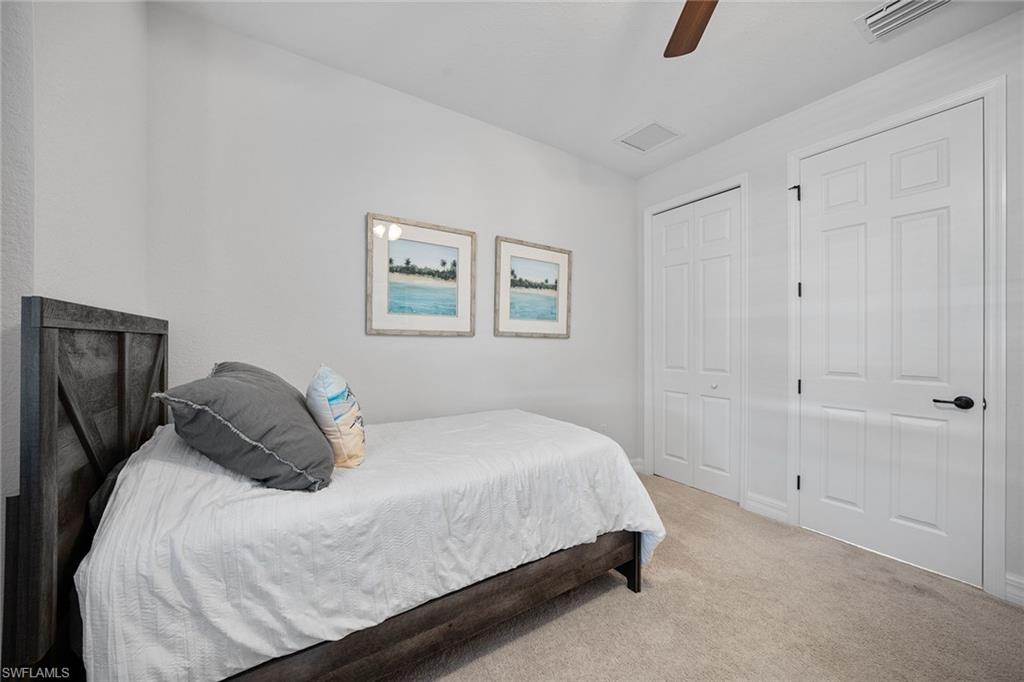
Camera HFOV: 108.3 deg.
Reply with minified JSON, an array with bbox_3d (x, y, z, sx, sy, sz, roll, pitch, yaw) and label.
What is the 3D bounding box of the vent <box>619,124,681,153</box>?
[{"bbox_3d":[1.059,-1.556,2.850,0.345,0.020,0.345,0,0,-33],"label":"vent"}]

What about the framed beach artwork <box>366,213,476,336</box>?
[{"bbox_3d":[-0.565,-0.395,2.412,0.726,0.731,0.030,0,0,-33],"label":"framed beach artwork"}]

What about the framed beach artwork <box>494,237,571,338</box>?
[{"bbox_3d":[0.184,-0.391,2.902,0.736,0.727,0.030,0,0,-33],"label":"framed beach artwork"}]

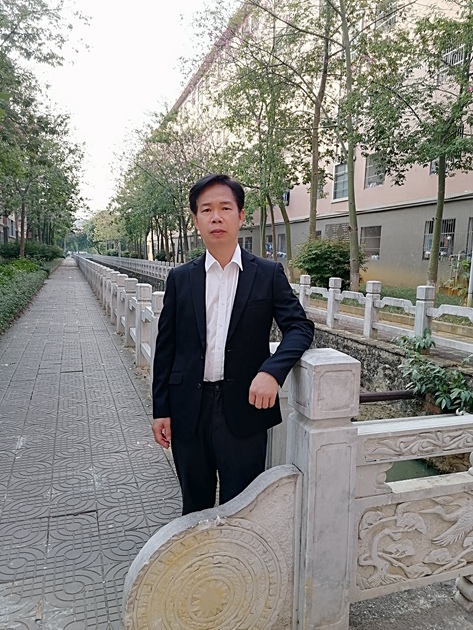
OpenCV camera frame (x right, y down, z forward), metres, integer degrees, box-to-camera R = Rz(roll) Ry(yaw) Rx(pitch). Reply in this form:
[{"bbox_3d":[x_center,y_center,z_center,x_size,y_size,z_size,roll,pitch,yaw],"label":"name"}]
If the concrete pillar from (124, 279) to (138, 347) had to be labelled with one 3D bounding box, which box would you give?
[{"bbox_3d":[-1.639,-0.032,7.683,0.180,1.061,0.180,-1,7,-19],"label":"concrete pillar"}]

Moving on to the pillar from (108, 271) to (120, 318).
[{"bbox_3d":[-2.524,-0.354,10.309,0.180,1.061,0.180,-1,7,-19],"label":"pillar"}]

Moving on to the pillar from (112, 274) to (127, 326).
[{"bbox_3d":[-2.082,-0.193,8.996,0.180,1.061,0.180,-1,7,-19],"label":"pillar"}]

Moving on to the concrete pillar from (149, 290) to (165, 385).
[{"bbox_3d":[-0.754,0.289,5.057,0.180,1.061,0.180,-1,7,-19],"label":"concrete pillar"}]

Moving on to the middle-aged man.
[{"bbox_3d":[-0.021,0.351,1.817,0.590,1.710,0.380,2,7,8],"label":"middle-aged man"}]

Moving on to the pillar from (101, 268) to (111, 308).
[{"bbox_3d":[-3.409,-0.676,12.935,0.180,1.061,0.180,-1,7,-19],"label":"pillar"}]

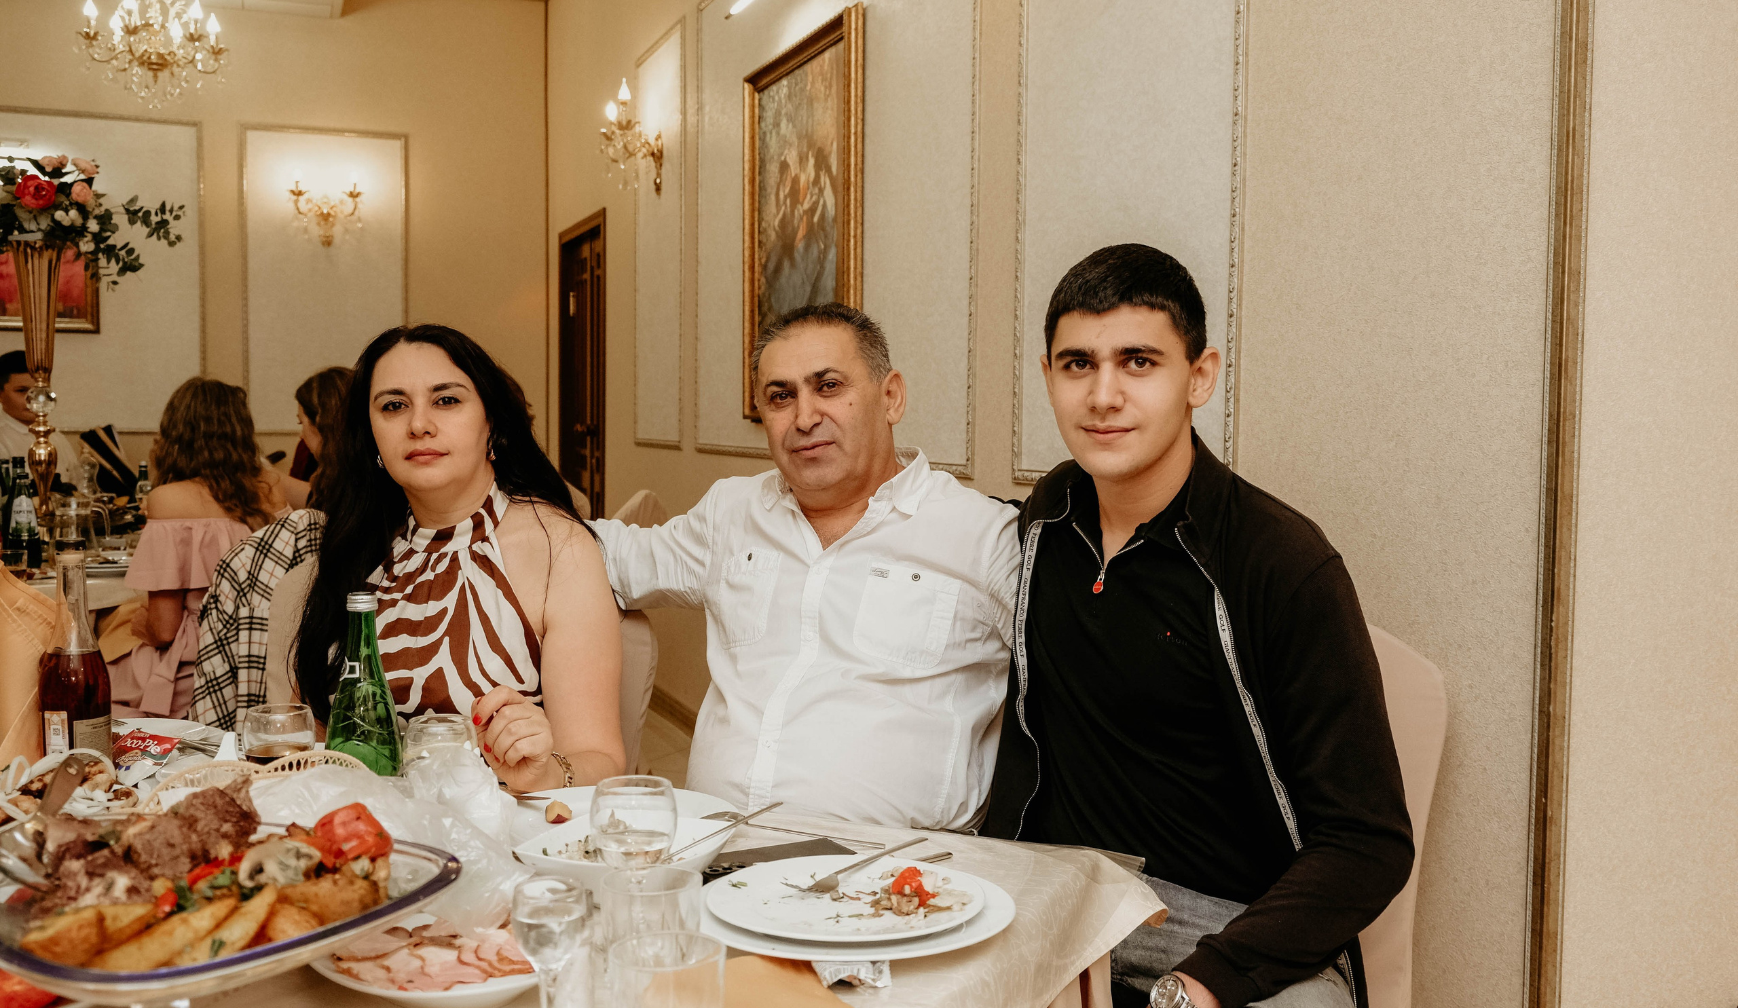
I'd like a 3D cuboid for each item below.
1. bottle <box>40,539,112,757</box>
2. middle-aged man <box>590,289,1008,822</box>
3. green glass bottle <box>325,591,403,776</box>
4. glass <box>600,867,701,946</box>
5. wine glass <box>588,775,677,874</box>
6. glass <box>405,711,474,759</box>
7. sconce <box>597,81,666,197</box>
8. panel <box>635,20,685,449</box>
[{"bbox_3d":[-0.954,0.181,1.858,0.079,0.280,0.079,1,3,0],"label":"bottle"},{"bbox_3d":[-0.166,0.417,1.805,0.740,1.310,0.720,2,4,20],"label":"middle-aged man"},{"bbox_3d":[-0.499,0.212,1.528,0.073,0.255,0.073,1,3,0],"label":"green glass bottle"},{"bbox_3d":[-0.167,0.326,1.185,0.076,0.075,0.076,1,3,0],"label":"glass"},{"bbox_3d":[-0.193,0.294,1.278,0.072,0.128,0.072,1,3,0],"label":"wine glass"},{"bbox_3d":[-0.430,0.277,1.551,0.072,0.125,0.072,1,3,0],"label":"glass"},{"bbox_3d":[-0.912,-1.393,5.894,0.230,0.410,0.360,-1,4,-22],"label":"sconce"},{"bbox_3d":[-0.823,-0.994,5.962,0.035,1.550,0.770,-1,4,-22],"label":"panel"}]

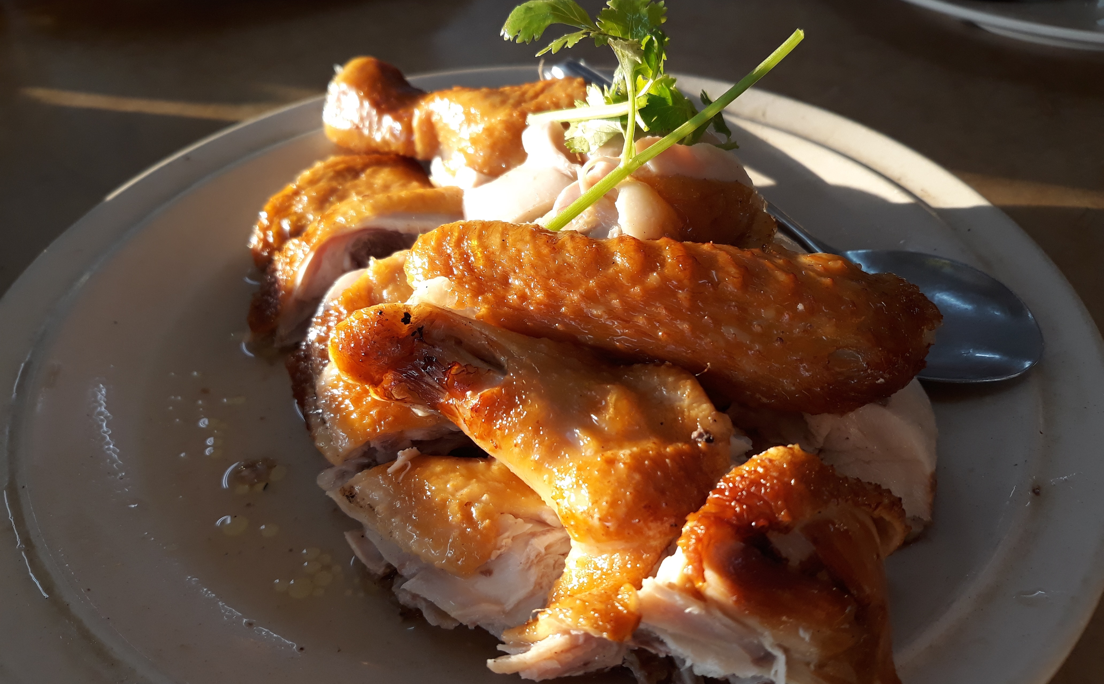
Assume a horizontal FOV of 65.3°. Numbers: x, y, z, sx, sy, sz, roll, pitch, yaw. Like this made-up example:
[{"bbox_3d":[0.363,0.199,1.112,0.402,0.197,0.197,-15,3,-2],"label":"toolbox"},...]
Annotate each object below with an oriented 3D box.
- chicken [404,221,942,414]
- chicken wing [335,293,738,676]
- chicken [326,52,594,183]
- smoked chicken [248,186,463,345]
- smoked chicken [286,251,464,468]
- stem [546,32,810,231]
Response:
[{"bbox_3d":[0.024,-0.006,0.179,0.113,0.027,0.034,9,42,1],"label":"chicken"},{"bbox_3d":[-0.004,0.025,0.159,0.073,0.048,0.052,24,47,25],"label":"chicken wing"},{"bbox_3d":[-0.030,-0.068,0.266,0.083,0.035,0.038,3,42,9],"label":"chicken"},{"bbox_3d":[-0.048,-0.019,0.214,0.057,0.035,0.026,-13,43,-12],"label":"smoked chicken"},{"bbox_3d":[-0.038,0.003,0.198,0.046,0.037,0.042,-17,44,-6],"label":"smoked chicken"},{"bbox_3d":[0.032,-0.053,0.211,0.090,0.004,0.004,-40,41,-16],"label":"stem"}]

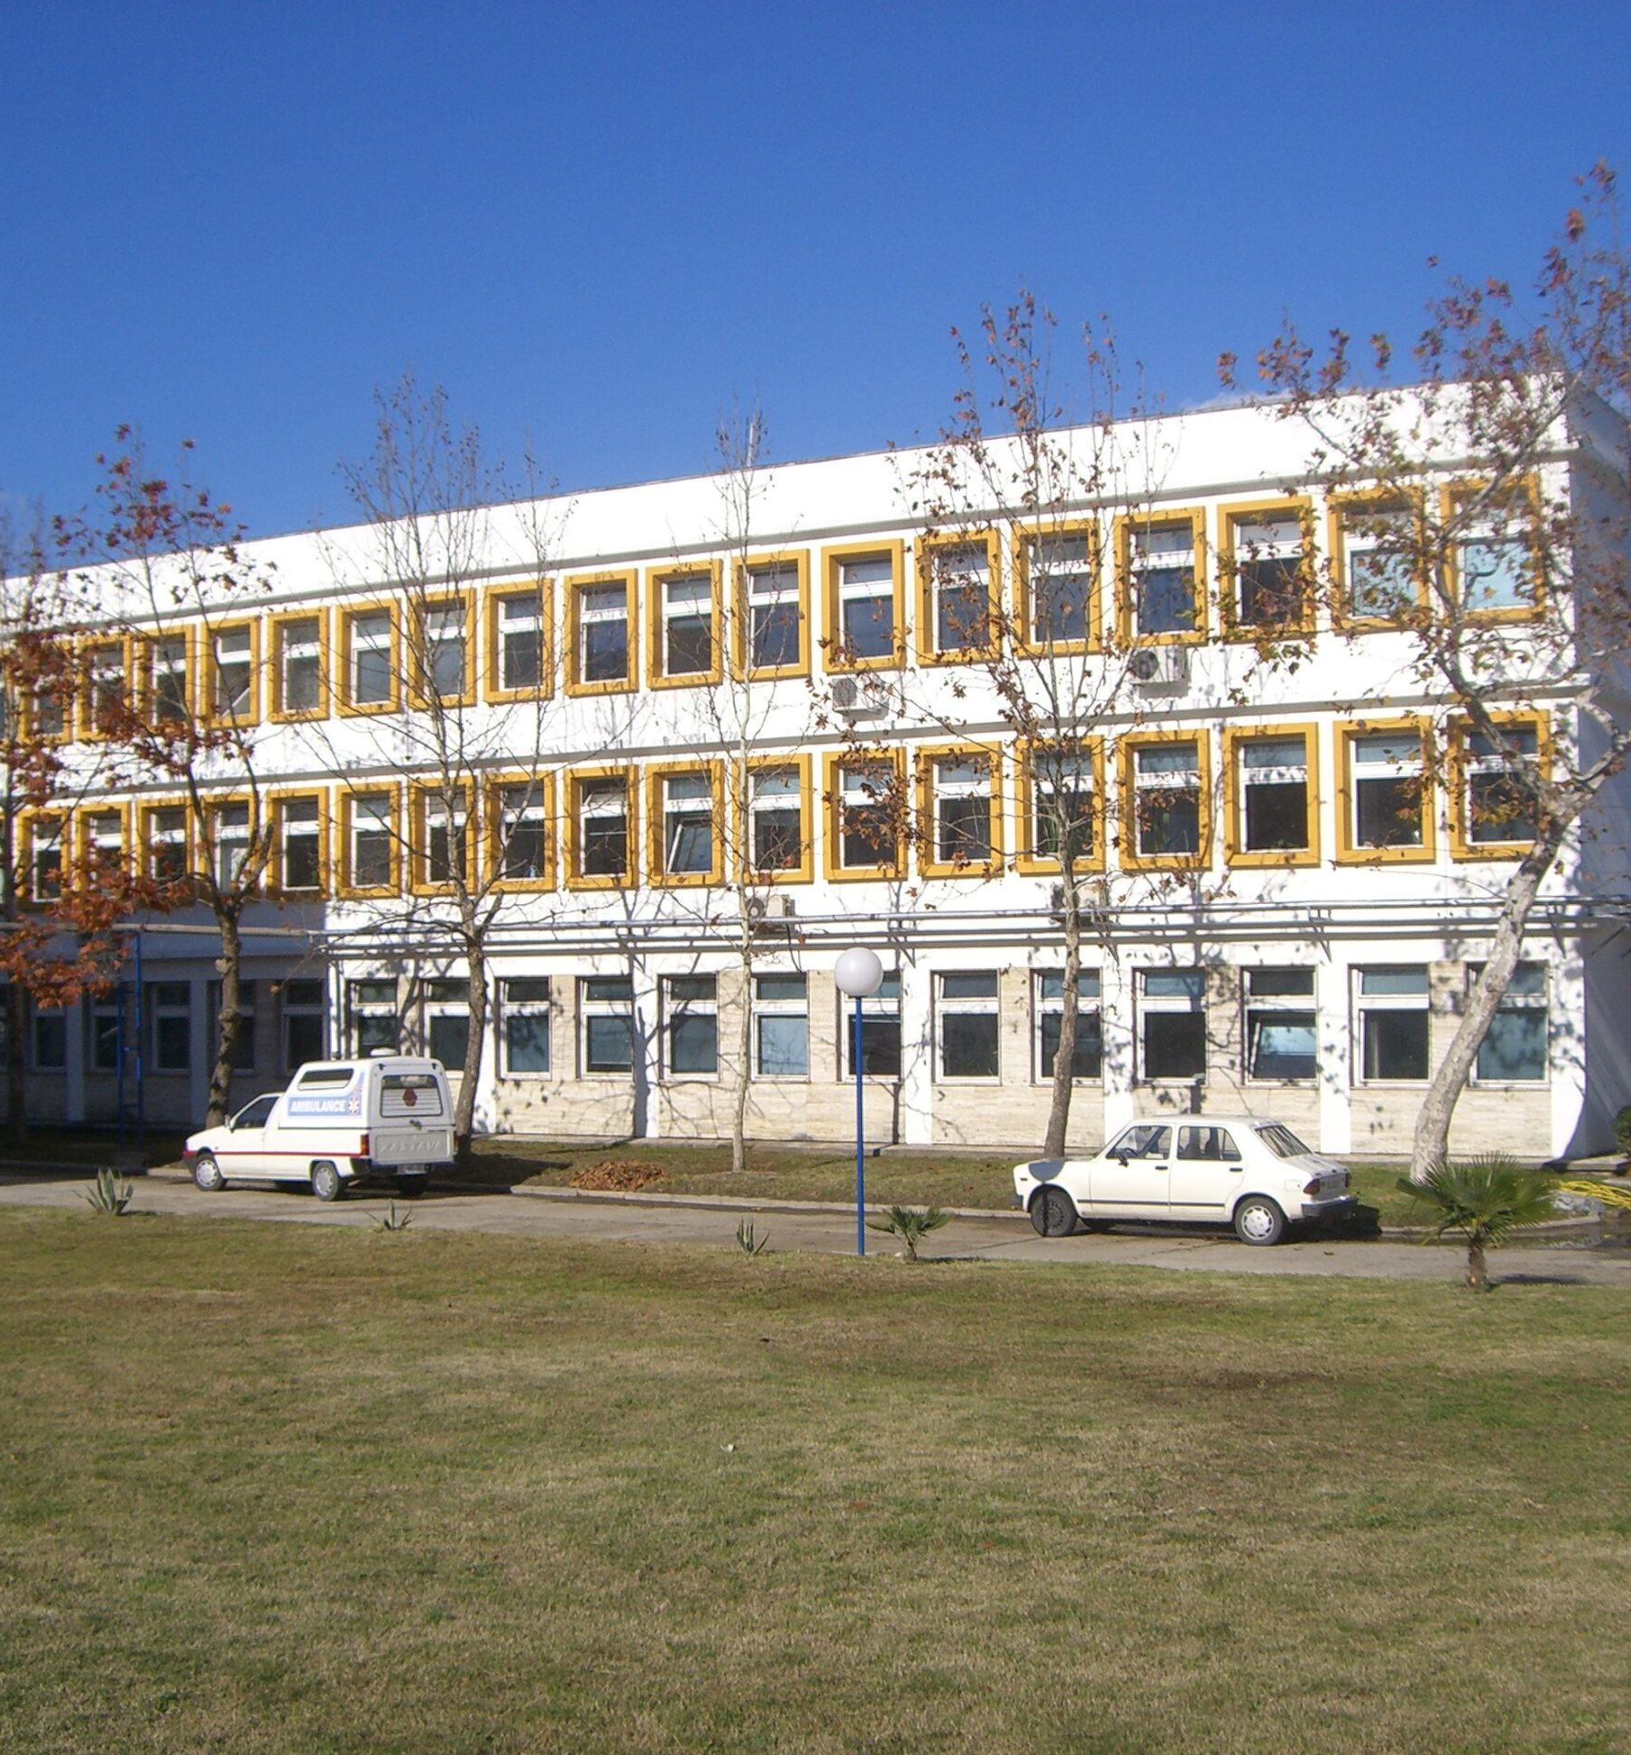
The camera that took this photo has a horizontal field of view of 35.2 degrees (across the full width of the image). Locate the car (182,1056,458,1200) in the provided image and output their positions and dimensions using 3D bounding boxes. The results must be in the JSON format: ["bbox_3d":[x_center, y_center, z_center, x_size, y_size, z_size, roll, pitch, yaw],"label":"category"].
[{"bbox_3d":[-7.147,3.559,36.629,4.120,1.920,1.660,-2,-3,36],"label":"car"}]

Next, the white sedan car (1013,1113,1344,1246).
[{"bbox_3d":[4.213,3.461,29.597,3.830,1.380,1.600,-2,-3,28],"label":"white sedan car"}]

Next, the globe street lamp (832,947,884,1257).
[{"bbox_3d":[0.455,2.375,27.225,0.510,3.260,0.510,-1,-2,0],"label":"globe street lamp"}]

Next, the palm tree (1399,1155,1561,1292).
[{"bbox_3d":[6.108,3.178,23.794,1.480,1.250,1.450,-2,-3,31],"label":"palm tree"}]

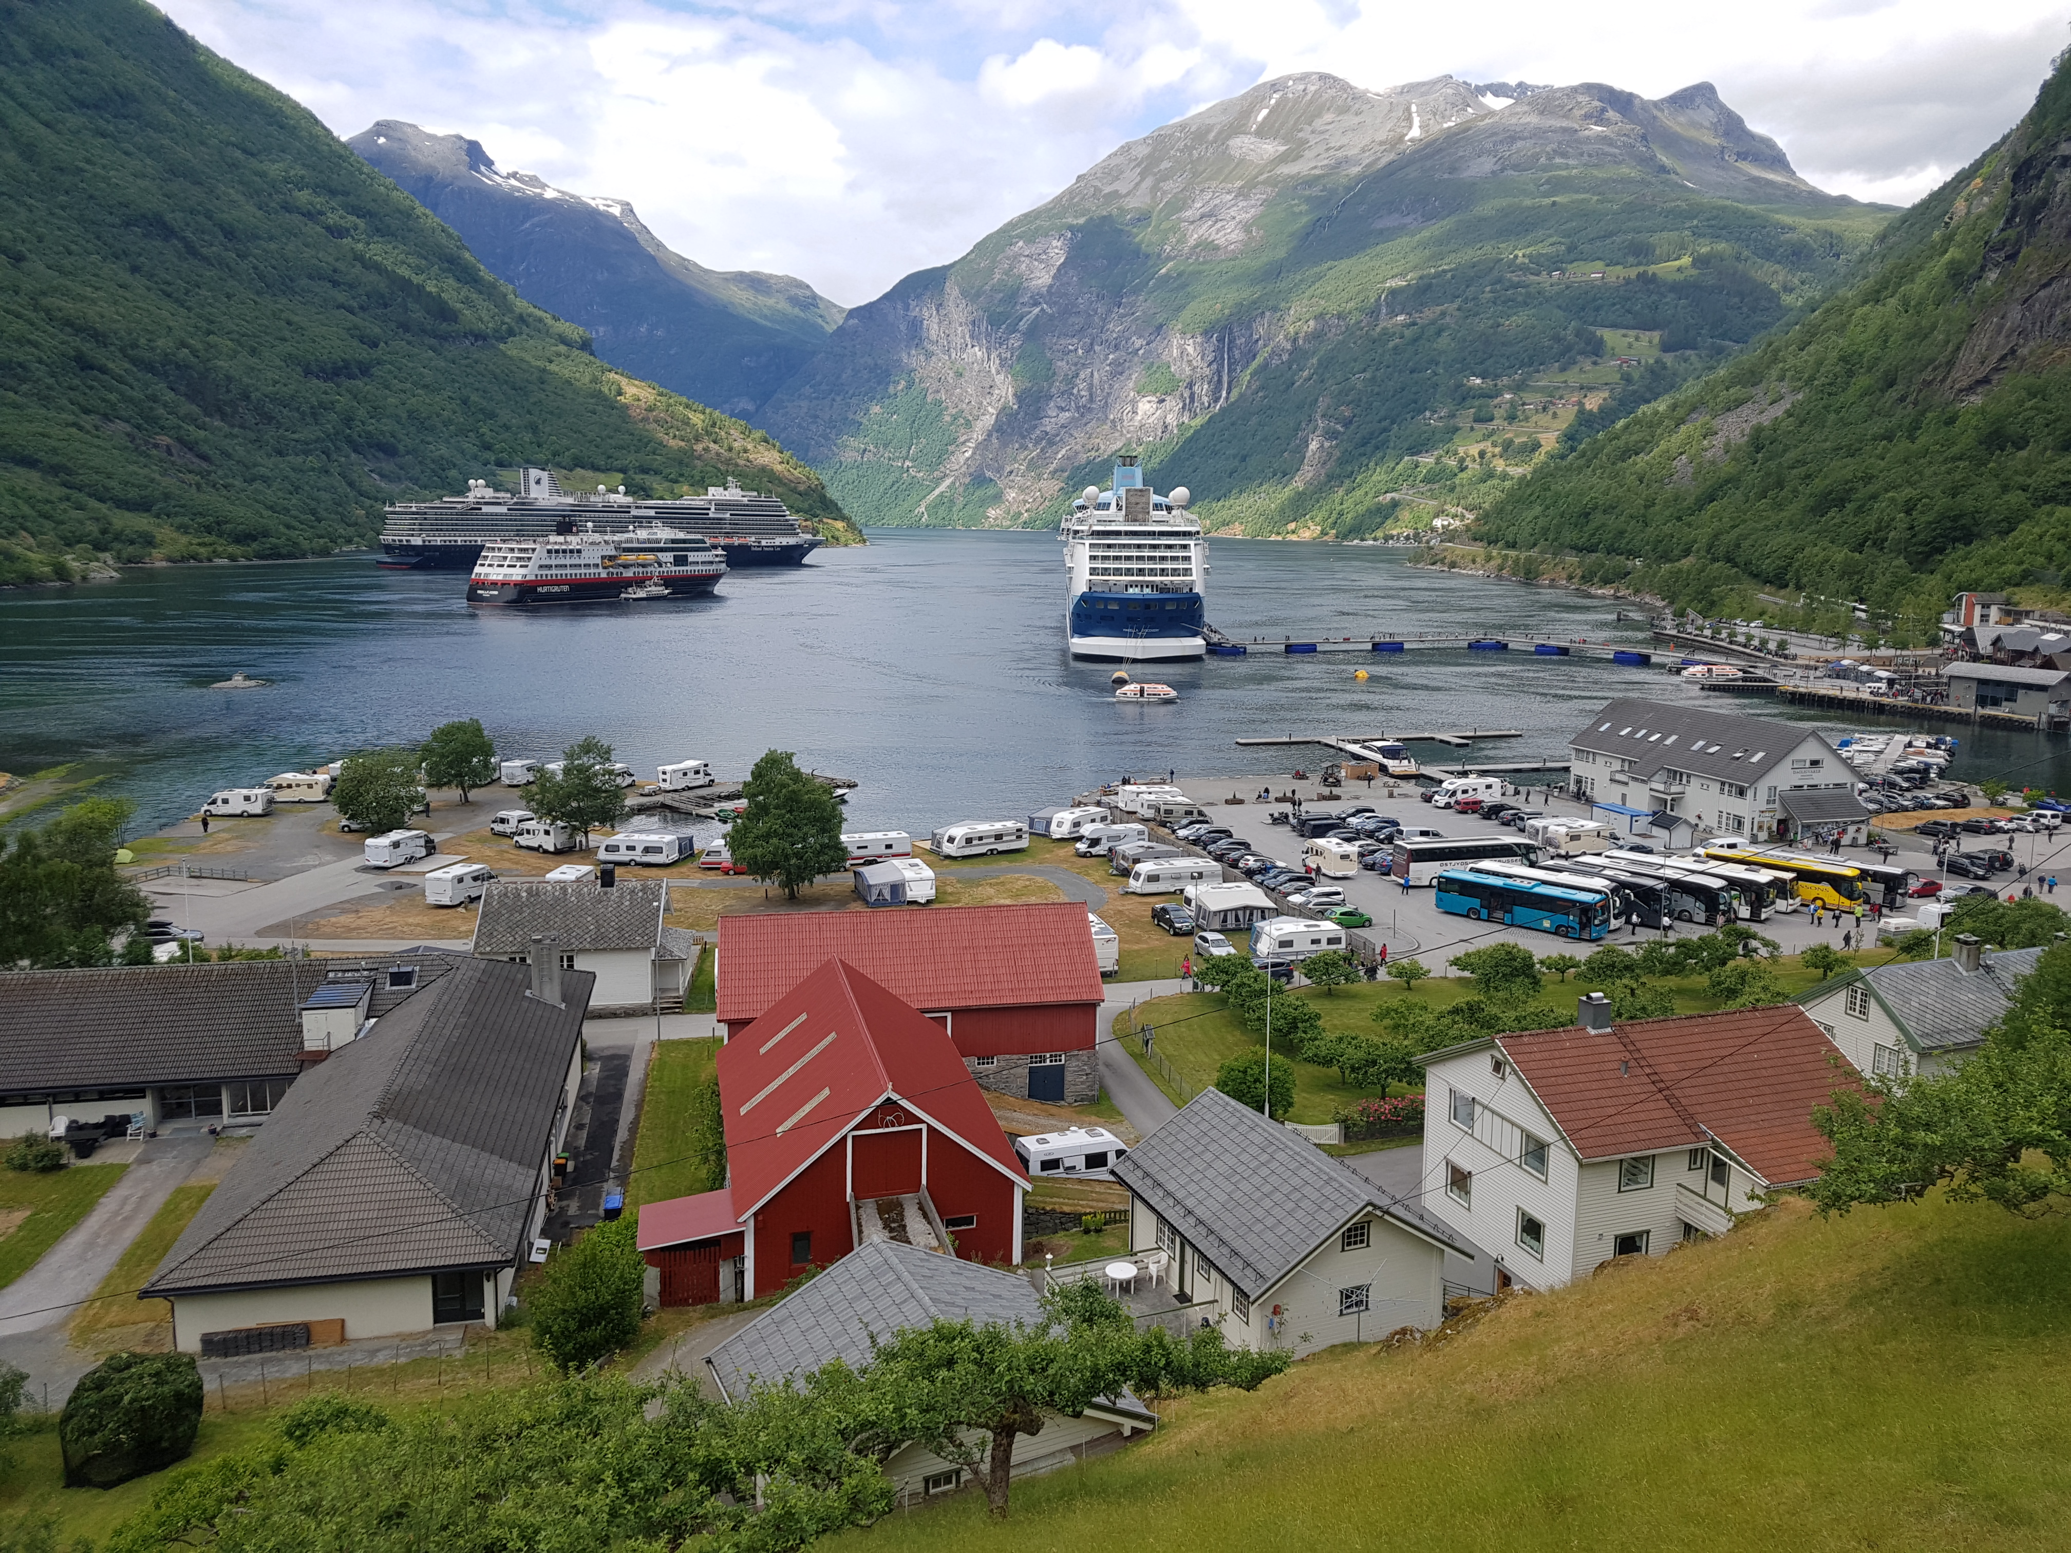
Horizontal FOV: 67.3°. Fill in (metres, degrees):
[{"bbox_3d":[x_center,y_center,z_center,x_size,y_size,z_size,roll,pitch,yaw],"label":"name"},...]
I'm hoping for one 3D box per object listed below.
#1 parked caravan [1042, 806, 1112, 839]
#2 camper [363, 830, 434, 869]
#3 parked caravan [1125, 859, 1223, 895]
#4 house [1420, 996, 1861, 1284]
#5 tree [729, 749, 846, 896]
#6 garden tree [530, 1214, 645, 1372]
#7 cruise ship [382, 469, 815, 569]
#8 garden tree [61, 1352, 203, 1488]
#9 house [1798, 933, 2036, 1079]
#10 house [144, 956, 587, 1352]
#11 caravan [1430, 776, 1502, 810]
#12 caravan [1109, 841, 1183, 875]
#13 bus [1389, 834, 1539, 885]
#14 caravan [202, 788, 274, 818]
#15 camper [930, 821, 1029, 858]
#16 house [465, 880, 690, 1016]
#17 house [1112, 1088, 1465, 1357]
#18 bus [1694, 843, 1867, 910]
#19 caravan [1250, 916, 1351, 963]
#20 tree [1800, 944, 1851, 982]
[{"bbox_3d":[4.700,4.890,155.860,6.180,2.590,2.390,-7,12,-40],"label":"parked caravan"},{"bbox_3d":[-56.520,6.420,138.670,2.310,2.870,6.900,4,10,14],"label":"camper"},{"bbox_3d":[11.333,7.975,127.528,7.200,2.500,2.350,-3,10,-17],"label":"parked caravan"},{"bbox_3d":[21.929,12.858,54.605,12.874,10.156,11.619,-3,10,-18],"label":"house"},{"bbox_3d":[-19.601,3.852,122.540,9.600,11.600,9.400,0,10,0],"label":"tree"},{"bbox_3d":[-14.715,16.946,51.071,3.800,5.100,4.300,0,10,0],"label":"garden tree"},{"bbox_3d":[-232.530,-150.090,903.360,35.000,56.000,298.480,9,12,39],"label":"cruise ship"},{"bbox_3d":[-26.986,19.102,46.536,3.897,3.561,3.897,0,10,0],"label":"garden tree"},{"bbox_3d":[45.098,11.496,76.436,12.432,7.281,7.548,-3,10,-19],"label":"house"},{"bbox_3d":[-28.492,14.647,72.701,12.328,5.512,36.363,-2,10,-12],"label":"house"},{"bbox_3d":[46.357,1.608,166.906,7.200,3.000,2.300,-4,10,-24],"label":"caravan"},{"bbox_3d":[10.196,7.758,142.246,6.000,2.500,2.320,-5,11,-28],"label":"caravan"},{"bbox_3d":[38.670,7.540,138.720,13.330,3.710,2.550,-2,10,-16],"label":"bus"},{"bbox_3d":[-82.080,2.613,160.041,6.600,2.750,2.300,0,10,3],"label":"caravan"},{"bbox_3d":[-4.895,6.198,151.096,8.600,2.650,2.500,-5,11,-29],"label":"camper"},{"bbox_3d":[-28.060,10.310,98.430,12.400,7.500,8.200,0,10,-8],"label":"house"},{"bbox_3d":[7.058,12.437,44.617,6.793,4.314,8.741,-3,10,-21],"label":"house"},{"bbox_3d":[64.162,9.082,134.190,12.300,3.550,2.570,9,13,41],"label":"bus"},{"bbox_3d":[19.720,12.140,115.680,6.260,2.500,2.360,-2,10,-18],"label":"caravan"},{"bbox_3d":[55.350,13.000,108.930,3.200,2.600,3.200,1,9,0],"label":"tree"}]

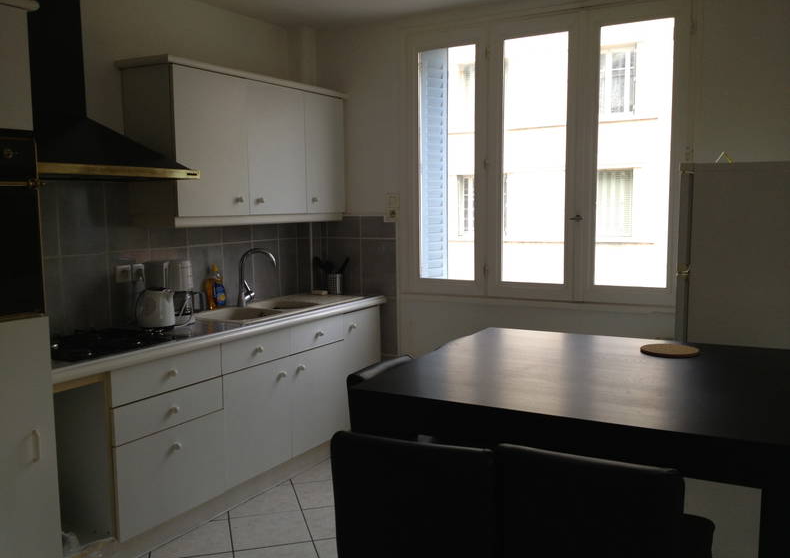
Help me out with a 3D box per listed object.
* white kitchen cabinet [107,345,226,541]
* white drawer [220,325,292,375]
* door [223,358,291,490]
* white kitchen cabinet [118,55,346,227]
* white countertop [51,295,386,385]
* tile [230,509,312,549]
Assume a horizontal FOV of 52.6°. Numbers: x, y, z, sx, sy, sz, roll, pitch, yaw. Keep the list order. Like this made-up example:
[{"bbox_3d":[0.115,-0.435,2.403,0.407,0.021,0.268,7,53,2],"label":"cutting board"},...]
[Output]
[{"bbox_3d":[-1.117,0.620,3.301,0.553,0.647,0.601,2,6,28],"label":"white kitchen cabinet"},{"bbox_3d":[-0.828,0.314,3.754,0.491,0.142,0.520,2,6,28],"label":"white drawer"},{"bbox_3d":[-0.632,0.651,3.702,0.030,0.515,0.506,3,6,28],"label":"door"},{"bbox_3d":[-0.755,-0.657,4.135,0.314,0.733,1.422,2,6,28],"label":"white kitchen cabinet"},{"bbox_3d":[-0.841,0.217,3.769,0.584,0.049,2.318,2,6,28],"label":"white countertop"},{"bbox_3d":[-0.527,1.063,3.371,0.328,0.010,0.328,-2,6,-17],"label":"tile"}]

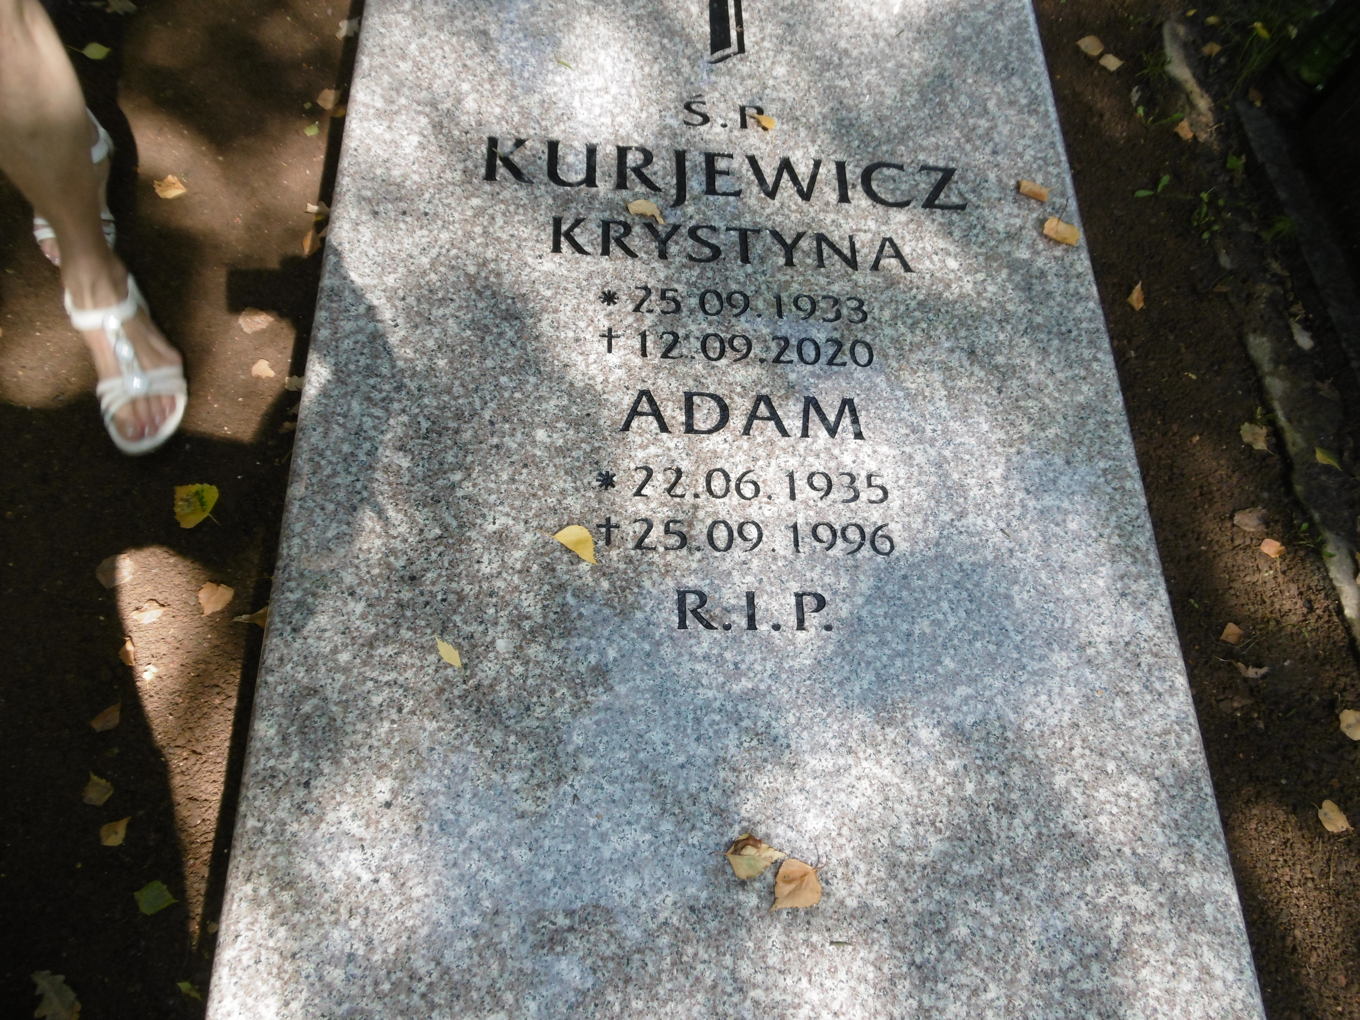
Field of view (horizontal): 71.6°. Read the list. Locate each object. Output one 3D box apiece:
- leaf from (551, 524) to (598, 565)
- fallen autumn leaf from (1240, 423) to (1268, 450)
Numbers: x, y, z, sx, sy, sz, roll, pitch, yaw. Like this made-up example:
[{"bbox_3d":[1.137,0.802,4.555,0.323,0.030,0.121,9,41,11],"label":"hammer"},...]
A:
[{"bbox_3d":[-0.093,0.031,0.909,0.050,0.012,0.025,35,68,8],"label":"leaf"},{"bbox_3d":[0.858,-0.110,1.409,0.042,0.009,0.044,14,66,-1],"label":"fallen autumn leaf"}]

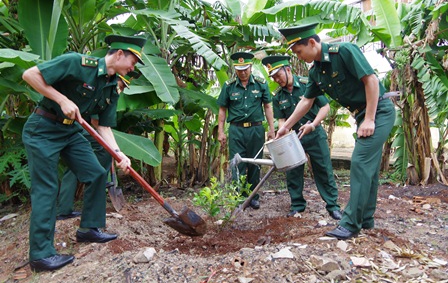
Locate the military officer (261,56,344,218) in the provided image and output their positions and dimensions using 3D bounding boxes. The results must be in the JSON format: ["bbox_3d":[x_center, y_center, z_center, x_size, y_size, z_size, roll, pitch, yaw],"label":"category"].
[{"bbox_3d":[0.806,-0.062,3.450,0.700,1.660,0.580,1,2,34],"label":"military officer"}]

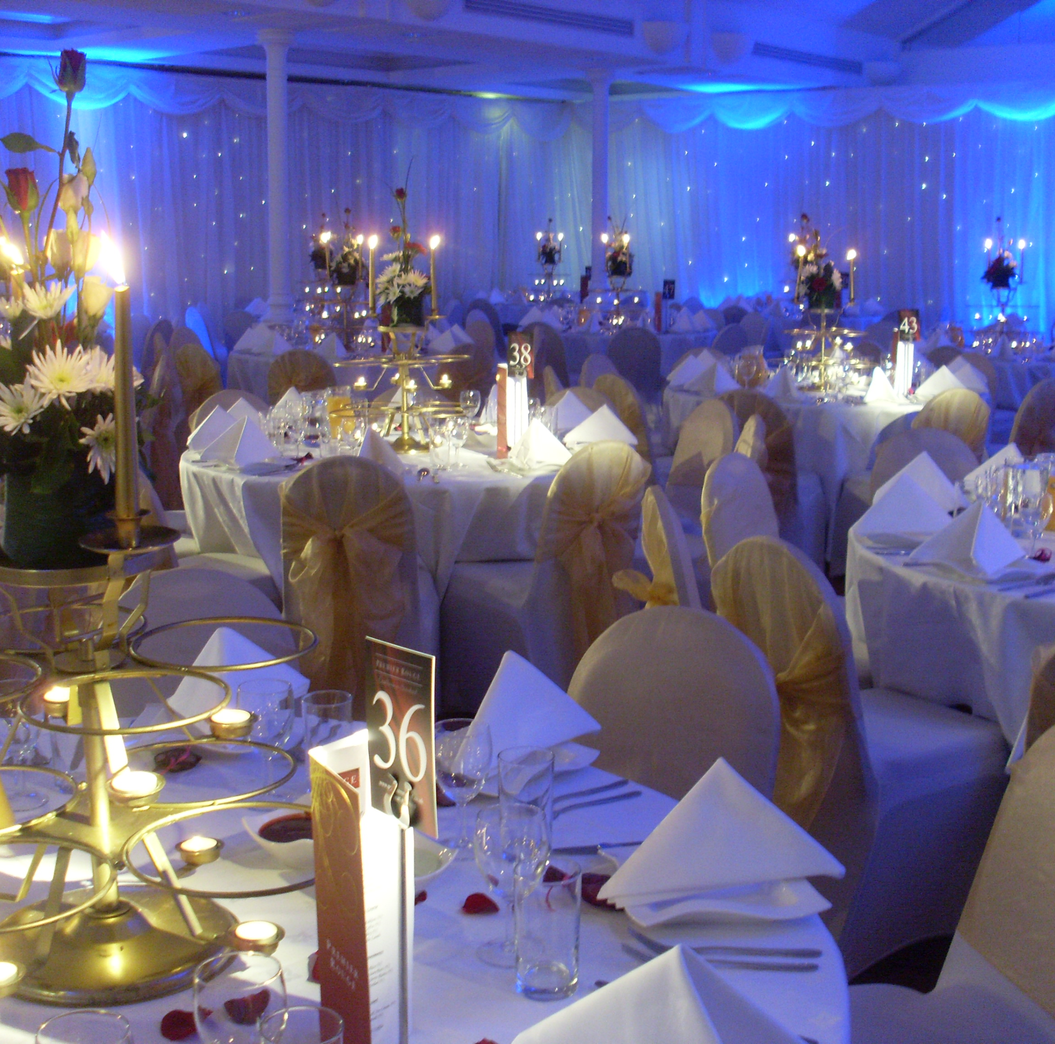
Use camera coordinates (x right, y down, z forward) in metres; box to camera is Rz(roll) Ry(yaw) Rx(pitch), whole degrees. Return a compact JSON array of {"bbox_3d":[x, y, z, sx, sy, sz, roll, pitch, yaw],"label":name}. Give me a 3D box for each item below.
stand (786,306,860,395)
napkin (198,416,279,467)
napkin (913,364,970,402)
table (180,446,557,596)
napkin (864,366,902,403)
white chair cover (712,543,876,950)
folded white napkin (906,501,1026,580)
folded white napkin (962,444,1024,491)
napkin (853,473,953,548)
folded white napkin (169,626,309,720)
[{"bbox_3d":[1.640,-0.955,8.444,0.530,0.480,0.530,0,10,0],"label":"stand"},{"bbox_3d":[-1.020,-0.313,5.626,0.207,0.147,0.288,8,13,38],"label":"napkin"},{"bbox_3d":[2.174,-0.739,8.055,0.300,0.160,0.240,-6,12,-29],"label":"napkin"},{"bbox_3d":[-0.495,0.073,6.132,1.720,0.740,1.720,0,10,0],"label":"table"},{"bbox_3d":[1.798,-0.718,7.869,0.193,0.150,0.293,0,10,-2],"label":"napkin"},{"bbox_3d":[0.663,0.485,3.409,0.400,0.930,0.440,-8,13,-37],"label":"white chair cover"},{"bbox_3d":[1.155,0.015,3.838,0.285,0.145,0.208,-6,12,-30],"label":"folded white napkin"},{"bbox_3d":[1.546,-0.169,4.897,0.280,0.160,0.260,-2,11,-14],"label":"folded white napkin"},{"bbox_3d":[1.040,-0.062,4.222,0.296,0.152,0.160,-1,10,-8],"label":"napkin"},{"bbox_3d":[-0.491,0.244,2.560,0.260,0.160,0.250,1,10,3],"label":"folded white napkin"}]

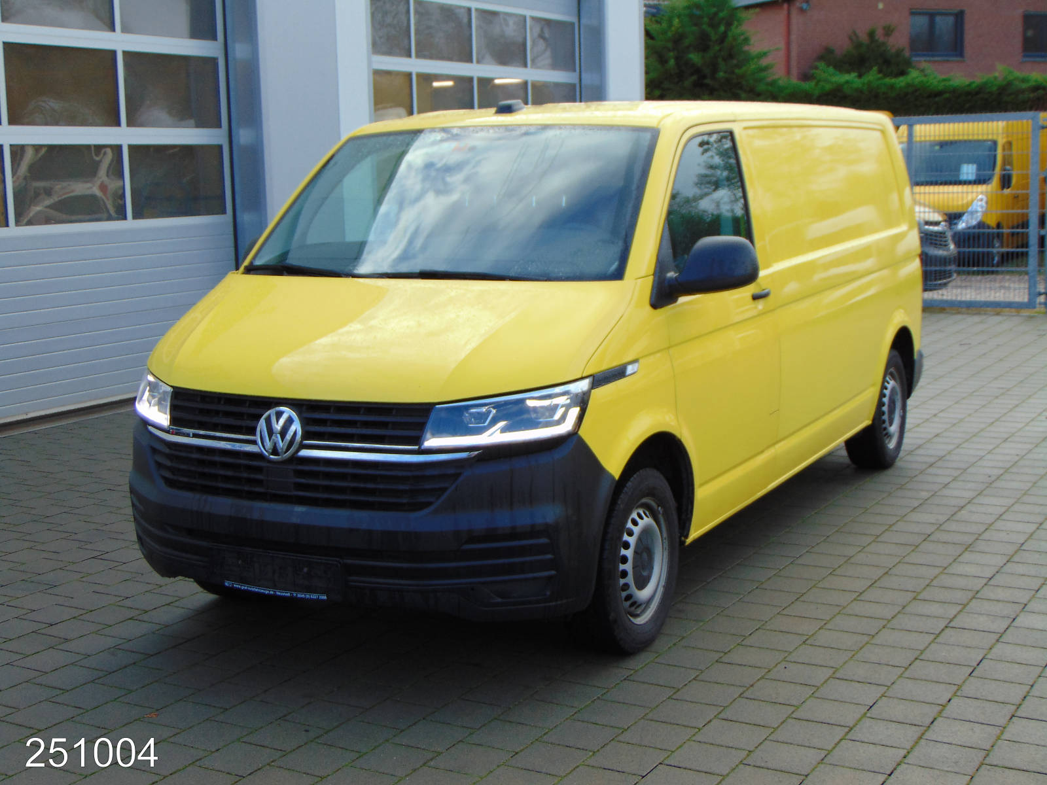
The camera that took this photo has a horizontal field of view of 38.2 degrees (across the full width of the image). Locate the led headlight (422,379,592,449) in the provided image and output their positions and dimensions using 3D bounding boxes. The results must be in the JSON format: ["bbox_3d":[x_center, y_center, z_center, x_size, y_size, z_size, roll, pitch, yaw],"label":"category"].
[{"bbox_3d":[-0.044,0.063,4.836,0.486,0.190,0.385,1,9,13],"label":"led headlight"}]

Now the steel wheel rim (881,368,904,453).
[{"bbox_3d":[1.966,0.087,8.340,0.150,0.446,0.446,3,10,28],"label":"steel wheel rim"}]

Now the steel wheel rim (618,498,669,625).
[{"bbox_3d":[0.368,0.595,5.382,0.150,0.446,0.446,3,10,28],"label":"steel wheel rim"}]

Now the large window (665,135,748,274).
[{"bbox_3d":[0.685,-0.729,5.817,0.050,0.545,0.830,-6,6,29],"label":"large window"}]

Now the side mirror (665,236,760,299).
[{"bbox_3d":[0.673,-0.455,5.445,0.270,0.225,0.250,3,10,28],"label":"side mirror"}]

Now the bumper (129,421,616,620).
[{"bbox_3d":[-0.660,0.406,5.192,1.890,0.580,0.600,3,10,28],"label":"bumper"}]

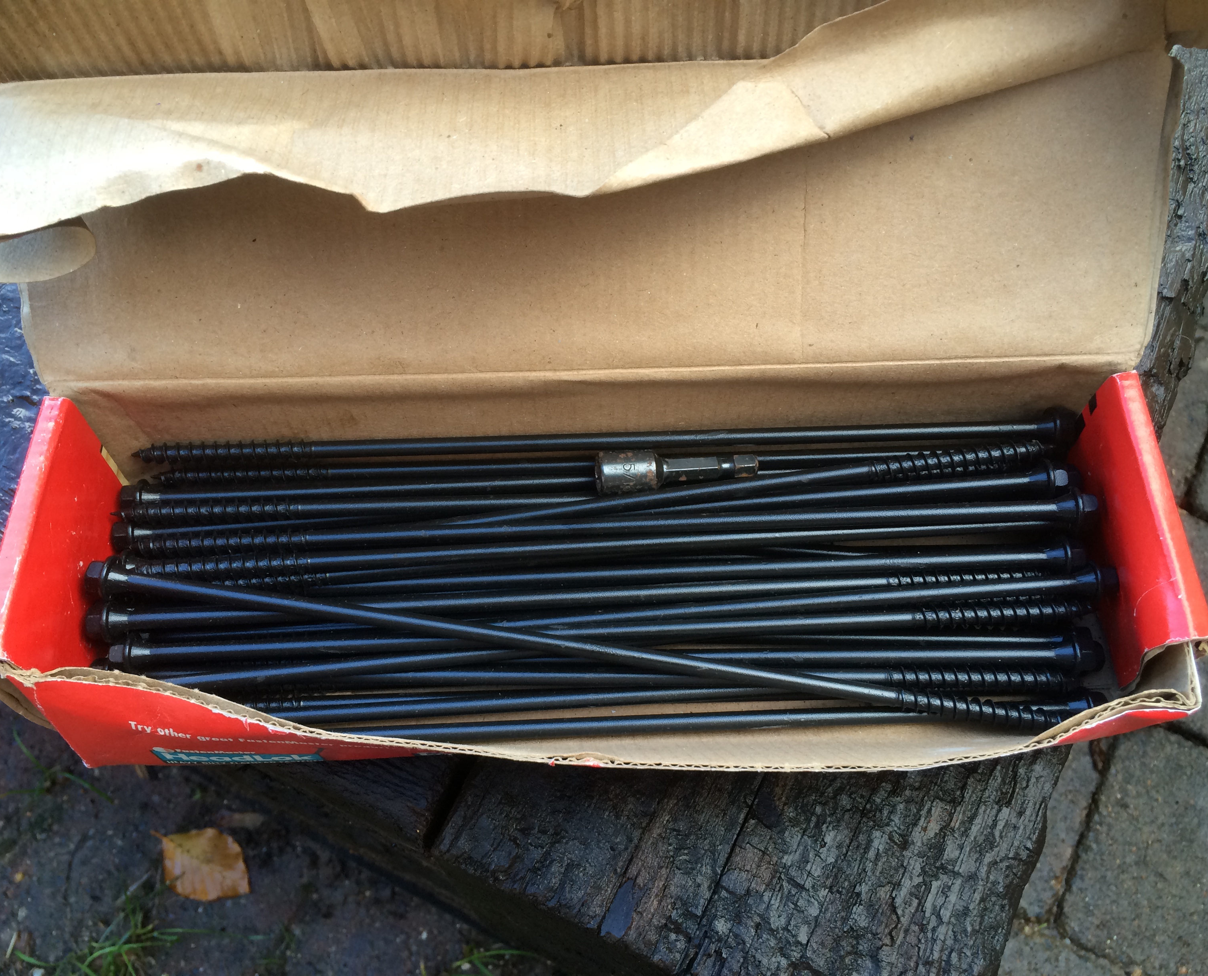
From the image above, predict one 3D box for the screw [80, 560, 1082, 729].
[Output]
[{"bbox_3d":[-0.011,0.041,0.279,0.260,0.011,0.011,8,61,6],"label":"screw"}]

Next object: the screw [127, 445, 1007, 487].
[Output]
[{"bbox_3d":[0.001,-0.007,0.308,0.260,0.011,0.011,-2,60,1],"label":"screw"}]

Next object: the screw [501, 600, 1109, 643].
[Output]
[{"bbox_3d":[-0.001,0.039,0.288,0.260,0.011,0.011,-3,60,1],"label":"screw"}]

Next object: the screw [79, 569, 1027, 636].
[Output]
[{"bbox_3d":[-0.007,0.029,0.287,0.260,0.011,0.011,-3,60,0],"label":"screw"}]

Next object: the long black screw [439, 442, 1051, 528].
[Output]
[{"bbox_3d":[-0.006,0.006,0.297,0.260,0.011,0.011,-7,60,0],"label":"long black screw"}]

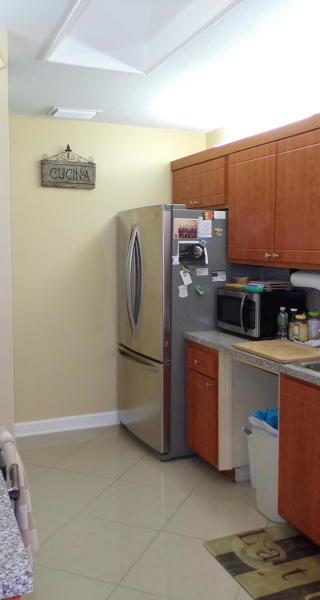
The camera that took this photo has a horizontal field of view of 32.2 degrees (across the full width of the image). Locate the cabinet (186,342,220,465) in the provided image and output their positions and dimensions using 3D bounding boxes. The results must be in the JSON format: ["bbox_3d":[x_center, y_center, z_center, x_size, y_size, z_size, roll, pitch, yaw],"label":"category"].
[{"bbox_3d":[0.553,0.690,3.755,0.580,0.782,0.457,-2,6,-23],"label":"cabinet"}]

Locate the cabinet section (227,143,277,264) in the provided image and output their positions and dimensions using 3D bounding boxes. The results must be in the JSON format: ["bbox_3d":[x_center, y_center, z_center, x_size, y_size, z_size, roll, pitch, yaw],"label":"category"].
[{"bbox_3d":[0.736,-0.622,3.687,0.320,0.749,0.588,-3,6,-23],"label":"cabinet section"}]

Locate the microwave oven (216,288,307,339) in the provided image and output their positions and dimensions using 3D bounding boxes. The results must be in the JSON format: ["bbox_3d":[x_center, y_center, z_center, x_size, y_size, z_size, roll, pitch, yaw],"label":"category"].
[{"bbox_3d":[0.678,0.083,3.747,0.360,0.285,0.500,-2,6,-24],"label":"microwave oven"}]

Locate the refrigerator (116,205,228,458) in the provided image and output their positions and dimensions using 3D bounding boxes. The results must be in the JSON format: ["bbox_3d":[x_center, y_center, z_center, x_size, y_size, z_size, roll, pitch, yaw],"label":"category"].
[{"bbox_3d":[0.153,0.199,4.324,0.780,1.760,0.900,-2,6,-23],"label":"refrigerator"}]

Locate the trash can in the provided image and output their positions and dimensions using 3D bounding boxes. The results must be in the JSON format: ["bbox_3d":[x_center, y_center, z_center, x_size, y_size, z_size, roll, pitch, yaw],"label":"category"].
[{"bbox_3d":[0.683,0.928,3.150,0.280,0.520,0.380,-2,6,-23],"label":"trash can"}]

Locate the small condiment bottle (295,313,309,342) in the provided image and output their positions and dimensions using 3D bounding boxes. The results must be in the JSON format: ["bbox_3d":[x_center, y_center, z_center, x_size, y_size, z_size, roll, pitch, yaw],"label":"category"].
[{"bbox_3d":[0.901,0.175,3.527,0.072,0.180,0.072,0,5,0],"label":"small condiment bottle"}]

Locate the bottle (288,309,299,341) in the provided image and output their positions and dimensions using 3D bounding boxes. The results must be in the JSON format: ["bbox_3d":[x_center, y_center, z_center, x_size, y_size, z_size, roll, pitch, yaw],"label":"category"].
[{"bbox_3d":[0.836,0.153,3.482,0.062,0.200,0.062,0,5,0],"label":"bottle"}]

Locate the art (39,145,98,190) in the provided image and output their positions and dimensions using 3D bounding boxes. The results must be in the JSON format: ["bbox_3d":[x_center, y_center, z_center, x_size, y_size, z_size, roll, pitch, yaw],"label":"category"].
[{"bbox_3d":[-0.702,-1.031,4.290,0.423,0.335,0.025,-2,6,-24],"label":"art"}]

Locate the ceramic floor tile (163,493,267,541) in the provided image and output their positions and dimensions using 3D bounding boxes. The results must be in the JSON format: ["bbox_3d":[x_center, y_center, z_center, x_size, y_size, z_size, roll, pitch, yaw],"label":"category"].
[{"bbox_3d":[0.343,1.204,3.056,0.509,0.010,0.509,2,6,22],"label":"ceramic floor tile"}]

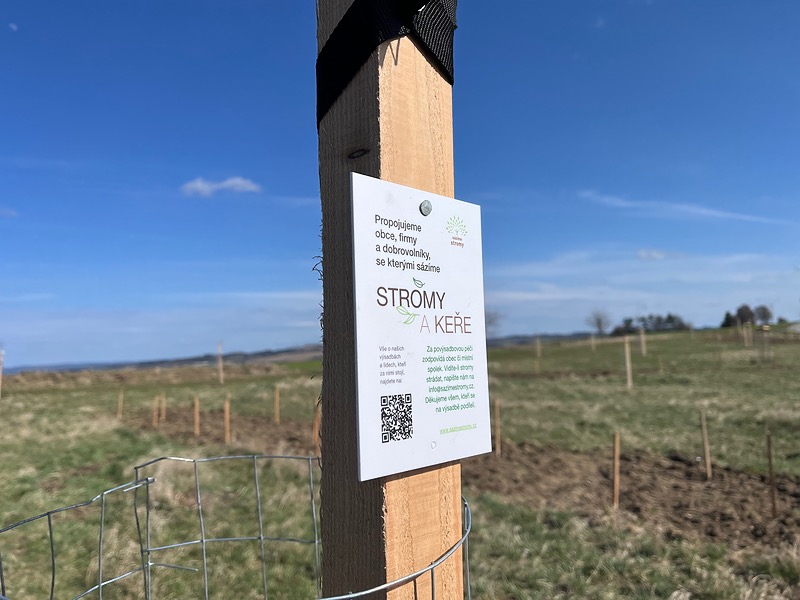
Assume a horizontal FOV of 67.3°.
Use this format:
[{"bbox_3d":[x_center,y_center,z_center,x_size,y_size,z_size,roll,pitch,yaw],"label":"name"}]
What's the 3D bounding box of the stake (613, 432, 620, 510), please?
[{"bbox_3d":[1.869,1.475,5.176,0.042,0.660,0.042,1,-5,20],"label":"stake"}]

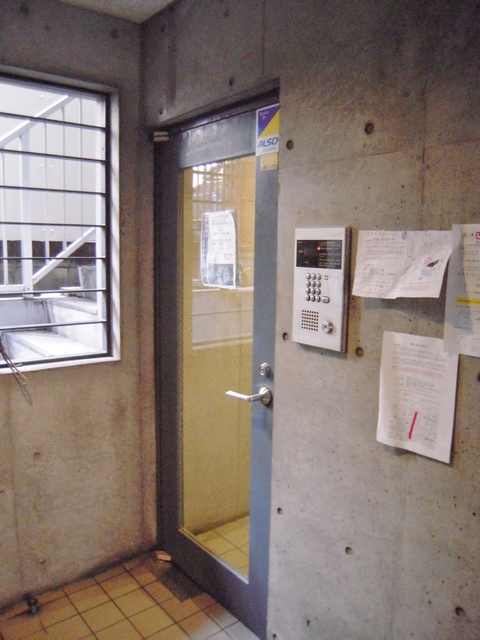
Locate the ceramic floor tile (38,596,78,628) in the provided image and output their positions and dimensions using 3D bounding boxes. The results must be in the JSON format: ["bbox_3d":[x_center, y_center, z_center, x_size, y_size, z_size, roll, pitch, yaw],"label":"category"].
[{"bbox_3d":[-0.766,1.224,2.163,0.139,0.010,0.139,-5,9,-38],"label":"ceramic floor tile"}]

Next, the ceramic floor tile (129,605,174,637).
[{"bbox_3d":[-0.362,1.236,2.116,0.139,0.010,0.139,-5,9,-38],"label":"ceramic floor tile"}]

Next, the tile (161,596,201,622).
[{"bbox_3d":[-0.252,1.227,2.202,0.139,0.010,0.139,-5,9,-38],"label":"tile"}]

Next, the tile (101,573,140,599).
[{"bbox_3d":[-0.540,1.204,2.340,0.139,0.010,0.139,-5,9,-38],"label":"tile"}]

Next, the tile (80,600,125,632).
[{"bbox_3d":[-0.564,1.230,2.139,0.139,0.010,0.139,-5,9,-38],"label":"tile"}]

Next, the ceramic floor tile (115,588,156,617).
[{"bbox_3d":[-0.451,1.220,2.228,0.139,0.010,0.139,-5,9,-38],"label":"ceramic floor tile"}]

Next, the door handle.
[{"bbox_3d":[0.041,0.277,1.890,0.080,0.064,0.150,-5,10,-39],"label":"door handle"}]

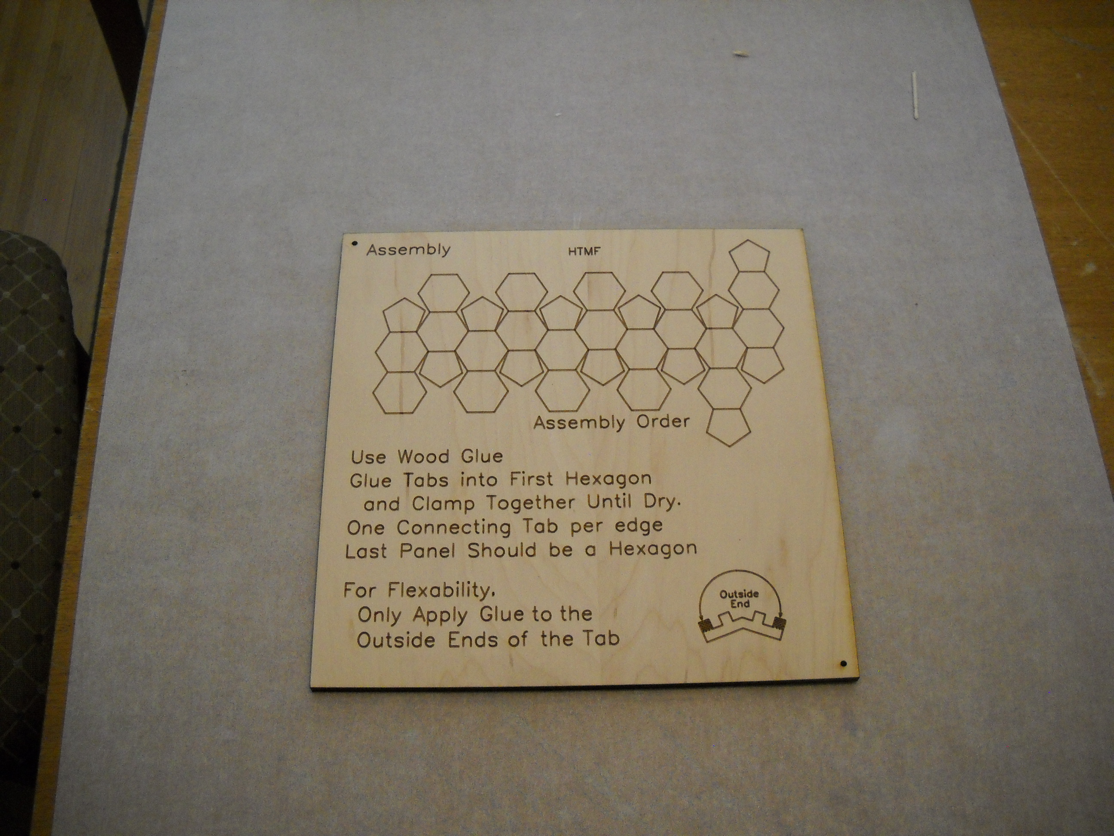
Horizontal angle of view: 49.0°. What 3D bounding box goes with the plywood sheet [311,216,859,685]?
[{"bbox_3d":[0.010,0.009,0.542,0.223,0.006,0.223,-1,63,-1],"label":"plywood sheet"}]

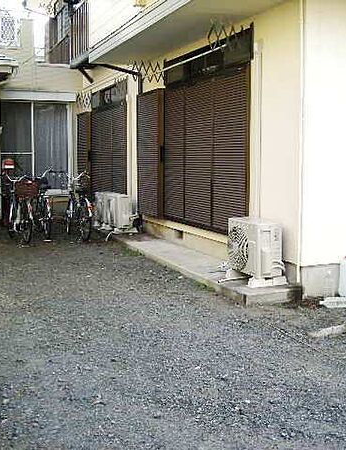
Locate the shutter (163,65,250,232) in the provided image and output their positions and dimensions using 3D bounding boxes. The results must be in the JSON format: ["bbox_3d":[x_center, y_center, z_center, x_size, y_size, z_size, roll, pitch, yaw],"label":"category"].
[{"bbox_3d":[0.325,-0.913,7.674,0.070,1.842,2.488,-2,6,-22],"label":"shutter"}]

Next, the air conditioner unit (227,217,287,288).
[{"bbox_3d":[0.796,0.241,5.924,0.280,0.570,0.660,-2,6,-22],"label":"air conditioner unit"}]

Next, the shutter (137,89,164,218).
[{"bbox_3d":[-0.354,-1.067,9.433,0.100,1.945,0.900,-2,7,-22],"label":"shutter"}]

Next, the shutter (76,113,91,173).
[{"bbox_3d":[-1.930,-1.476,13.332,0.100,1.905,0.890,-2,7,-22],"label":"shutter"}]

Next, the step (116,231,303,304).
[{"bbox_3d":[0.092,0.441,7.730,0.620,0.125,4.600,-2,7,-22],"label":"step"}]

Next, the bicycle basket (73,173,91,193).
[{"bbox_3d":[-1.380,-0.648,9.250,0.280,0.280,0.290,-2,6,-22],"label":"bicycle basket"}]

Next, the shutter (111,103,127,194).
[{"bbox_3d":[-0.974,-1.223,10.805,0.050,1.842,0.905,-2,6,-22],"label":"shutter"}]

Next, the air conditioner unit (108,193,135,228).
[{"bbox_3d":[-0.892,-0.214,10.144,0.280,0.550,0.670,-2,6,-22],"label":"air conditioner unit"}]

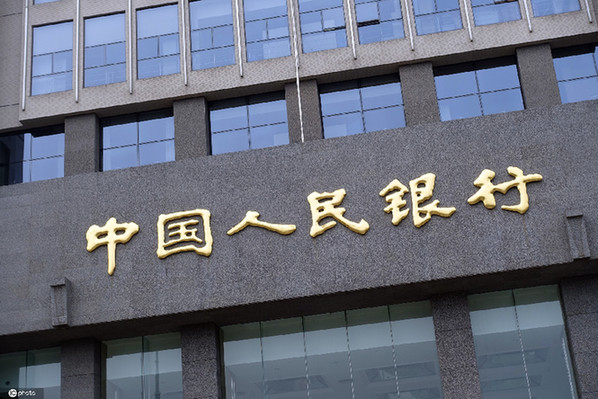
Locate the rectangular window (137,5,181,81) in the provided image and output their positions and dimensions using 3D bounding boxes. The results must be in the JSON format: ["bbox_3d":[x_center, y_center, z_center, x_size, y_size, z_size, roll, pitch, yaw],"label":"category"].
[{"bbox_3d":[-4.691,-5.260,34.392,1.444,2.745,0.151,-8,-24,7],"label":"rectangular window"}]

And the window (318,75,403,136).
[{"bbox_3d":[1.939,-2.744,31.488,2.598,2.150,0.150,-8,-23,7],"label":"window"}]

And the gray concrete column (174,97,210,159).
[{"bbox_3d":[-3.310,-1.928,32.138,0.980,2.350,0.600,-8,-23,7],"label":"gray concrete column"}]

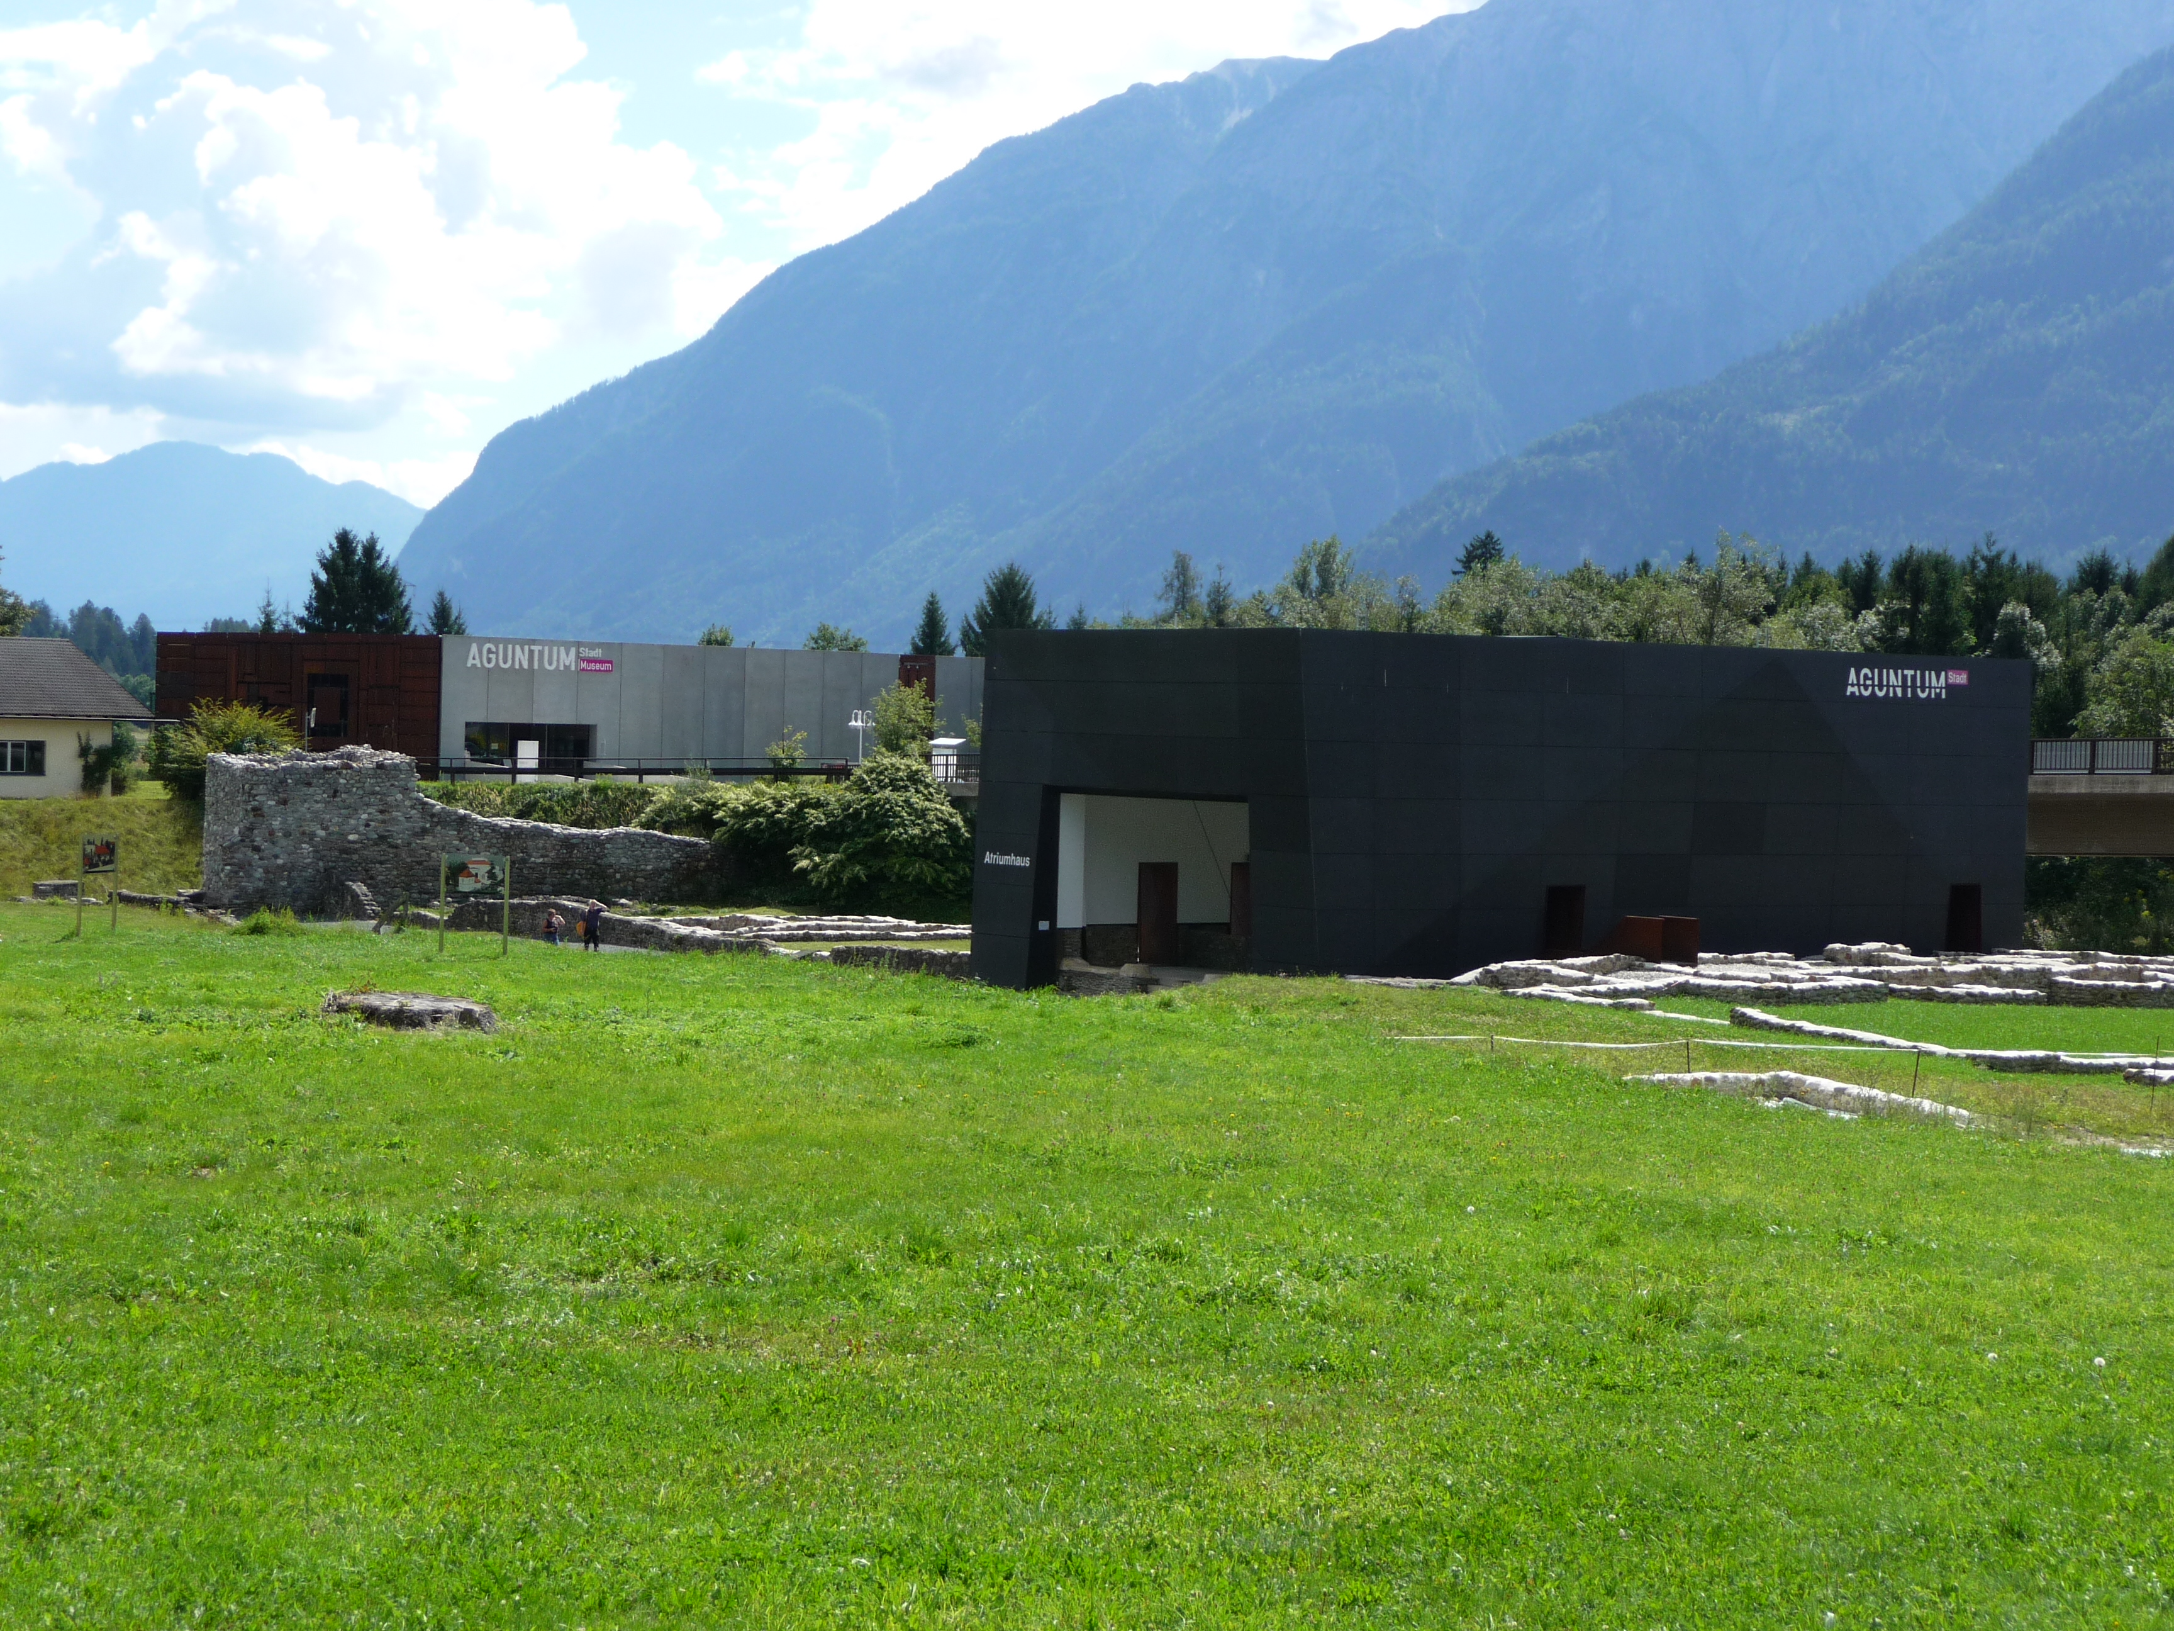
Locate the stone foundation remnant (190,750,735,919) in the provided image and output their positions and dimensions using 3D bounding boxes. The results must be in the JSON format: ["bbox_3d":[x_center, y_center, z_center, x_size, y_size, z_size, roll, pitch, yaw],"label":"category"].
[{"bbox_3d":[-23.951,0.712,151.652,21.170,6.230,3.000,0,2,-41],"label":"stone foundation remnant"}]

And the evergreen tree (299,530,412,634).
[{"bbox_3d":[-42.417,-9.499,224.862,7.500,14.039,7.500,1,1,0],"label":"evergreen tree"}]

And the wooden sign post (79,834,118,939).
[{"bbox_3d":[-22.944,1.636,90.379,0.120,2.320,1.500,2,1,18],"label":"wooden sign post"}]

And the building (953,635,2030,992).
[{"bbox_3d":[12.785,-0.284,118.861,28.322,9.680,16.258,0,2,-35],"label":"building"}]

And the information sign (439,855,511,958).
[{"bbox_3d":[-13.187,1.942,84.000,1.470,2.130,0.100,1,1,-3],"label":"information sign"}]

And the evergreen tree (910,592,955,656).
[{"bbox_3d":[-9.062,-7.271,224.896,4.300,11.249,4.300,1,1,0],"label":"evergreen tree"}]

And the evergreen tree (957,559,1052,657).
[{"bbox_3d":[-4.819,-8.099,224.873,6.600,13.117,6.600,1,1,0],"label":"evergreen tree"}]

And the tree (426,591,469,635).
[{"bbox_3d":[-37.918,-7.885,229.900,4.300,10.795,4.300,1,1,0],"label":"tree"}]

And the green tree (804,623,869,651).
[{"bbox_3d":[-13.934,-6.082,214.924,5.000,9.110,5.000,1,1,0],"label":"green tree"}]

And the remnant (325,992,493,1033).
[{"bbox_3d":[-8.120,2.357,46.775,2.050,0.380,1.400,1,1,-8],"label":"remnant"}]

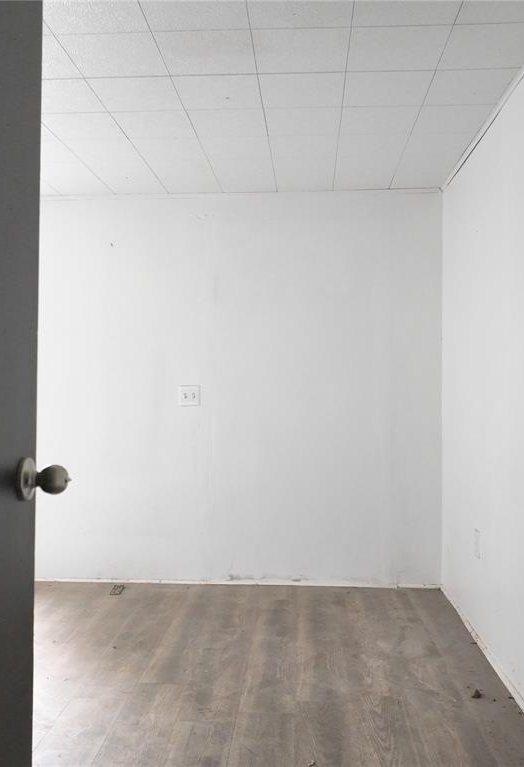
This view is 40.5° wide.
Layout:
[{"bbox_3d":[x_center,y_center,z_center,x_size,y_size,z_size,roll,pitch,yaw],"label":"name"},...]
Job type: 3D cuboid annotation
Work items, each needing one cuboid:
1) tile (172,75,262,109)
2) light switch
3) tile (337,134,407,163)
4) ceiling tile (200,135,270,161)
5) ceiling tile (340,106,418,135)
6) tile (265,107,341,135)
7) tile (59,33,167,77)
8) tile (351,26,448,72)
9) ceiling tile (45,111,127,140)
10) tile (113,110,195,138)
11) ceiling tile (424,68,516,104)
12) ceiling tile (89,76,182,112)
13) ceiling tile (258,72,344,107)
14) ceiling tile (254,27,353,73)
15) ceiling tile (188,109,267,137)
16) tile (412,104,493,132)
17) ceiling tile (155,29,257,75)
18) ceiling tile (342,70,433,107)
[{"bbox_3d":[-0.157,-1.079,2.618,0.303,0.016,0.303,0,0,4],"label":"tile"},{"bbox_3d":[-0.405,0.069,3.970,0.115,0.116,0.010,0,0,4],"label":"light switch"},{"bbox_3d":[0.493,-1.073,3.186,0.305,0.015,0.305,0,0,4],"label":"tile"},{"bbox_3d":[-0.116,-1.076,3.227,0.305,0.015,0.305,0,0,4],"label":"ceiling tile"},{"bbox_3d":[0.472,-1.075,2.881,0.303,0.016,0.303,0,0,4],"label":"ceiling tile"},{"bbox_3d":[0.168,-1.076,2.901,0.303,0.016,0.303,0,0,4],"label":"tile"},{"bbox_3d":[-0.482,-1.083,2.335,0.303,0.016,0.303,0,0,4],"label":"tile"},{"bbox_3d":[0.431,-1.078,2.272,0.303,0.016,0.303,0,0,4],"label":"tile"},{"bbox_3d":[-0.744,-1.081,2.964,0.305,0.015,0.305,0,0,4],"label":"ceiling tile"},{"bbox_3d":[-0.440,-1.080,2.943,0.303,0.016,0.303,0,0,4],"label":"tile"},{"bbox_3d":[0.746,-1.074,2.557,0.287,0.015,0.305,0,0,4],"label":"ceiling tile"},{"bbox_3d":[-0.461,-1.081,2.639,0.305,0.015,0.305,0,0,4],"label":"ceiling tile"},{"bbox_3d":[0.147,-1.077,2.598,0.305,0.015,0.305,0,0,4],"label":"ceiling tile"},{"bbox_3d":[0.127,-1.079,2.293,0.303,0.016,0.303,0,0,4],"label":"ceiling tile"},{"bbox_3d":[-0.136,-1.078,2.922,0.303,0.016,0.303,0,0,4],"label":"ceiling tile"},{"bbox_3d":[0.767,-1.072,2.861,0.287,0.015,0.305,0,0,4],"label":"tile"},{"bbox_3d":[-0.177,-1.081,2.314,0.303,0.016,0.303,0,0,4],"label":"ceiling tile"},{"bbox_3d":[0.451,-1.076,2.577,0.305,0.015,0.305,0,0,4],"label":"ceiling tile"}]

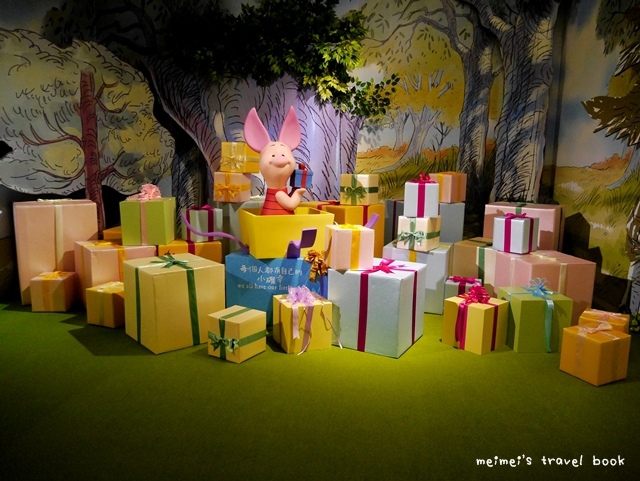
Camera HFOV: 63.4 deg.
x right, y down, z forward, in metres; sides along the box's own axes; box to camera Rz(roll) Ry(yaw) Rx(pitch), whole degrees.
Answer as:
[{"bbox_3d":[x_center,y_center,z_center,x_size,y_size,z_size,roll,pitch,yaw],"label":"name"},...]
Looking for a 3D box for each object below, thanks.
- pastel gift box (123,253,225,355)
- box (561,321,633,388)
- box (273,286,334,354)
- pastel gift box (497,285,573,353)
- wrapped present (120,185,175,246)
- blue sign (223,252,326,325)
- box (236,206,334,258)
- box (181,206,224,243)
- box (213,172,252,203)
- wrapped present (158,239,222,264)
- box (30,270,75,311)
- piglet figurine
[{"bbox_3d":[-1.143,0.462,4.084,0.571,0.606,0.577,-7,12,-40],"label":"pastel gift box"},{"bbox_3d":[1.636,0.669,3.085,0.257,0.270,0.257,-4,10,-26],"label":"box"},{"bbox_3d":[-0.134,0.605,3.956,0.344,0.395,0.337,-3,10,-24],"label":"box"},{"bbox_3d":[1.664,0.591,4.056,0.396,0.449,0.394,0,9,-5],"label":"pastel gift box"},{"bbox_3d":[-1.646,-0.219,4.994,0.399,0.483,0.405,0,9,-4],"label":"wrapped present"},{"bbox_3d":[-0.306,0.359,4.189,0.748,0.516,0.568,2,9,9],"label":"blue sign"},{"bbox_3d":[-0.284,-0.076,4.256,0.613,0.323,0.529,-2,10,-18],"label":"box"},{"bbox_3d":[-1.078,-0.150,4.764,0.272,0.272,0.272,-8,13,-44],"label":"box"},{"bbox_3d":[-0.819,-0.502,4.886,0.260,0.260,0.260,3,9,13],"label":"box"},{"bbox_3d":[-1.143,0.251,4.637,0.515,0.515,0.515,-1,9,-12],"label":"wrapped present"},{"bbox_3d":[-2.191,0.420,4.277,0.257,0.268,0.257,0,9,-8],"label":"box"},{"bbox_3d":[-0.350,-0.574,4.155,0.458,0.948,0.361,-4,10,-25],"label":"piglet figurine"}]

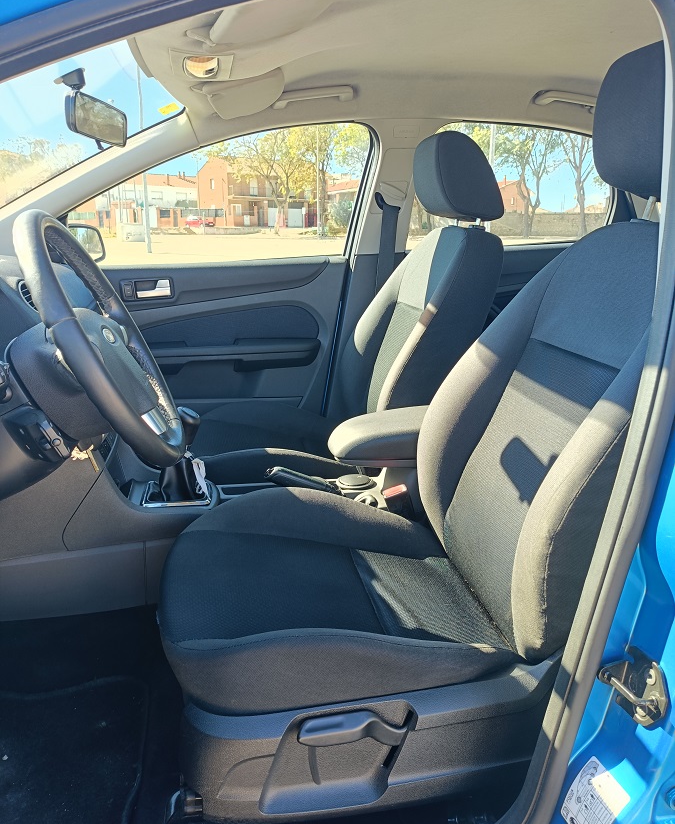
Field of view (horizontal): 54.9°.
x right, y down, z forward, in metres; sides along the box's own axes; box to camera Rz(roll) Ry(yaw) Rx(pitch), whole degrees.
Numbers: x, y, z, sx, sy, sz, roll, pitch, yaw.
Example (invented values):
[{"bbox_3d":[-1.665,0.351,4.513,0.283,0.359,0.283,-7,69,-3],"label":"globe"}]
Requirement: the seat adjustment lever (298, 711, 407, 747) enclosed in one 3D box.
[{"bbox_3d":[0.022,0.373,0.768,0.138,0.038,0.033,-3,17,-11],"label":"seat adjustment lever"}]

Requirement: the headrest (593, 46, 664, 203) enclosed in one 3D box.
[{"bbox_3d":[0.480,-0.394,0.915,0.150,0.195,0.250,-3,17,-11],"label":"headrest"}]

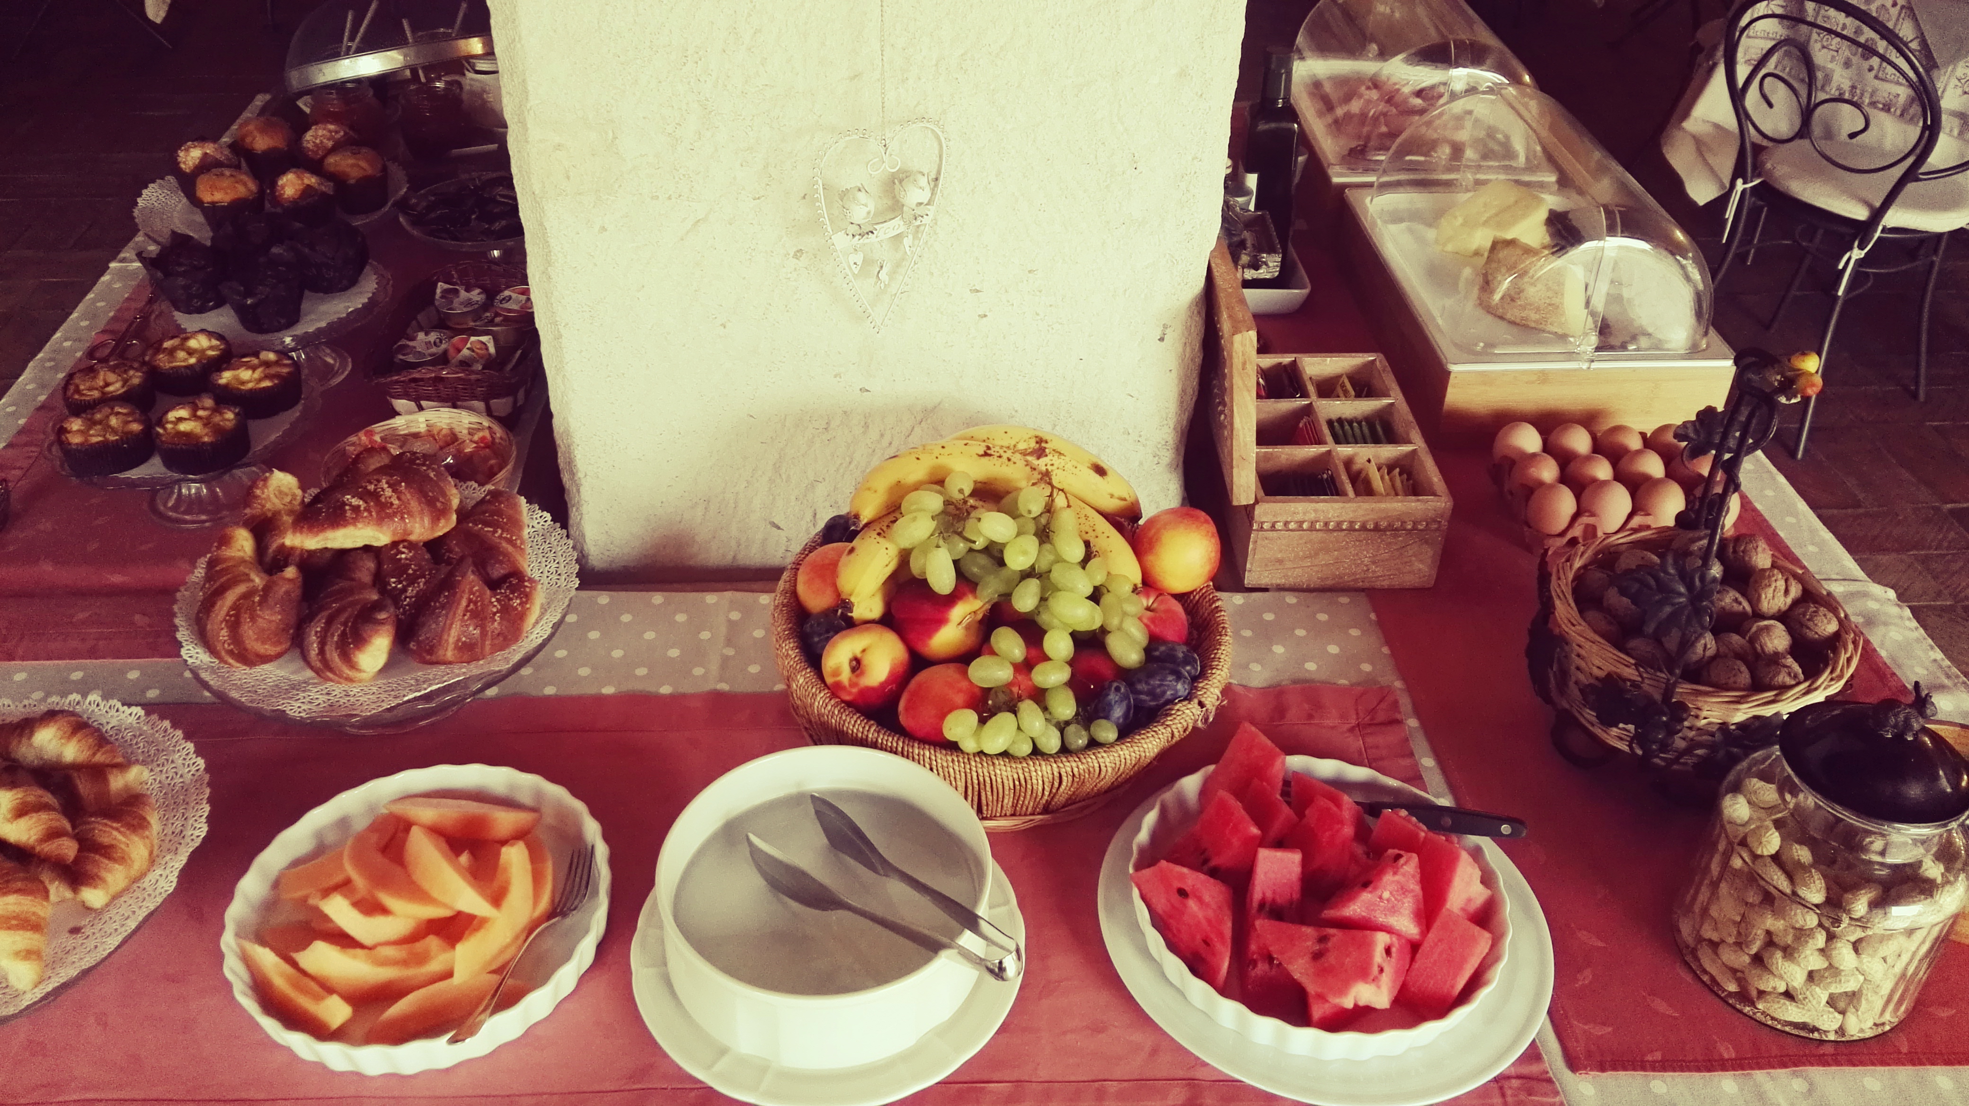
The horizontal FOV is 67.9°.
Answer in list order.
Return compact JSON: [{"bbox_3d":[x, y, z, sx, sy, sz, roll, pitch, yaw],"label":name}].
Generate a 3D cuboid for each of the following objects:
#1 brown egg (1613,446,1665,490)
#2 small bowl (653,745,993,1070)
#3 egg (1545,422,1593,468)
[{"bbox_3d":[0.602,-0.071,1.340,0.045,0.056,0.045,0,35,0],"label":"brown egg"},{"bbox_3d":[-0.098,0.221,0.911,0.204,0.082,0.204,1,35,-1],"label":"small bowl"},{"bbox_3d":[0.557,-0.099,1.394,0.043,0.055,0.043,1,34,-1],"label":"egg"}]

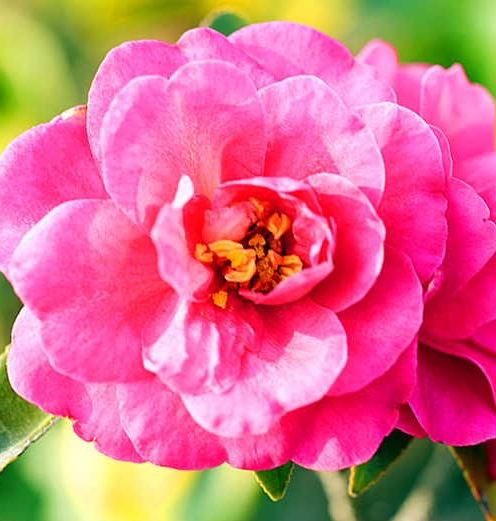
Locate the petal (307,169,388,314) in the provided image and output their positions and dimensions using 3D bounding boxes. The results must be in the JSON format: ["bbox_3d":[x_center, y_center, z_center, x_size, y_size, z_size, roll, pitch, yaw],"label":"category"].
[{"bbox_3d":[0.017,-0.003,0.297,0.019,0.025,0.010,-3,0,40],"label":"petal"}]

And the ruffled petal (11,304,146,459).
[{"bbox_3d":[-0.030,0.022,0.308,0.029,0.027,0.009,-41,0,-5],"label":"ruffled petal"}]

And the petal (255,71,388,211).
[{"bbox_3d":[0.013,-0.021,0.300,0.023,0.027,0.010,25,18,0],"label":"petal"}]

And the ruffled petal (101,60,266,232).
[{"bbox_3d":[-0.011,-0.020,0.296,0.029,0.032,0.011,-7,20,0],"label":"ruffled petal"}]

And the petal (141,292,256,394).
[{"bbox_3d":[-0.009,0.015,0.293,0.020,0.018,0.010,12,-15,0],"label":"petal"}]

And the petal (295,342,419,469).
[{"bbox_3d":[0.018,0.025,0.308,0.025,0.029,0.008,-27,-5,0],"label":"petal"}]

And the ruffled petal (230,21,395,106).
[{"bbox_3d":[0.014,-0.042,0.360,0.037,0.024,0.014,0,7,0],"label":"ruffled petal"}]

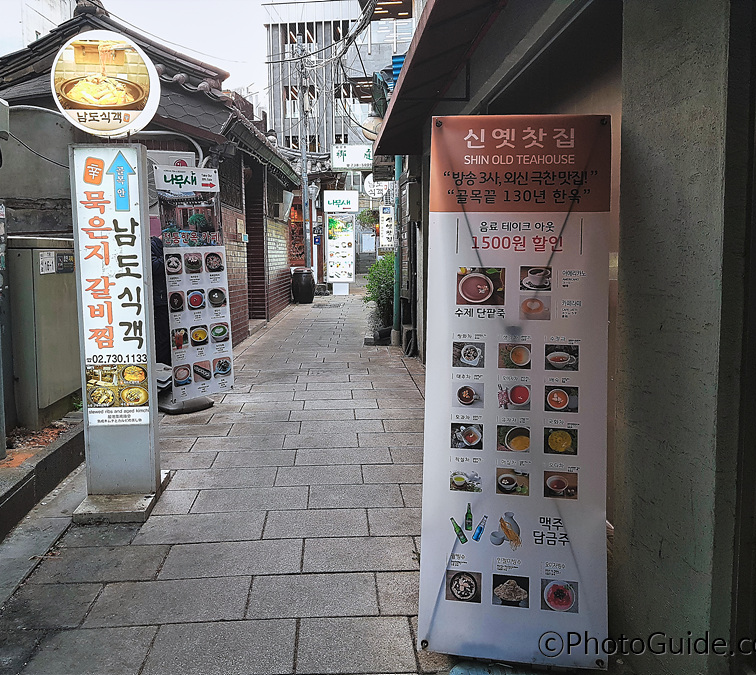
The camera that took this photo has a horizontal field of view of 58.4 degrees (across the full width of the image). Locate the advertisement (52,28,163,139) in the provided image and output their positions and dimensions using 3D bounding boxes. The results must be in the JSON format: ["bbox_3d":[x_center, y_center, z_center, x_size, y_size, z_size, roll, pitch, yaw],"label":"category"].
[{"bbox_3d":[-1.376,-1.272,3.440,0.515,0.515,0.140,-1,6,-4],"label":"advertisement"}]

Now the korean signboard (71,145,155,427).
[{"bbox_3d":[-1.372,-0.259,3.540,0.365,1.450,0.120,-1,6,-4],"label":"korean signboard"}]

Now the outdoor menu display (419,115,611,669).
[{"bbox_3d":[0.457,0.141,2.250,0.600,1.800,0.060,1,-5,8],"label":"outdoor menu display"}]

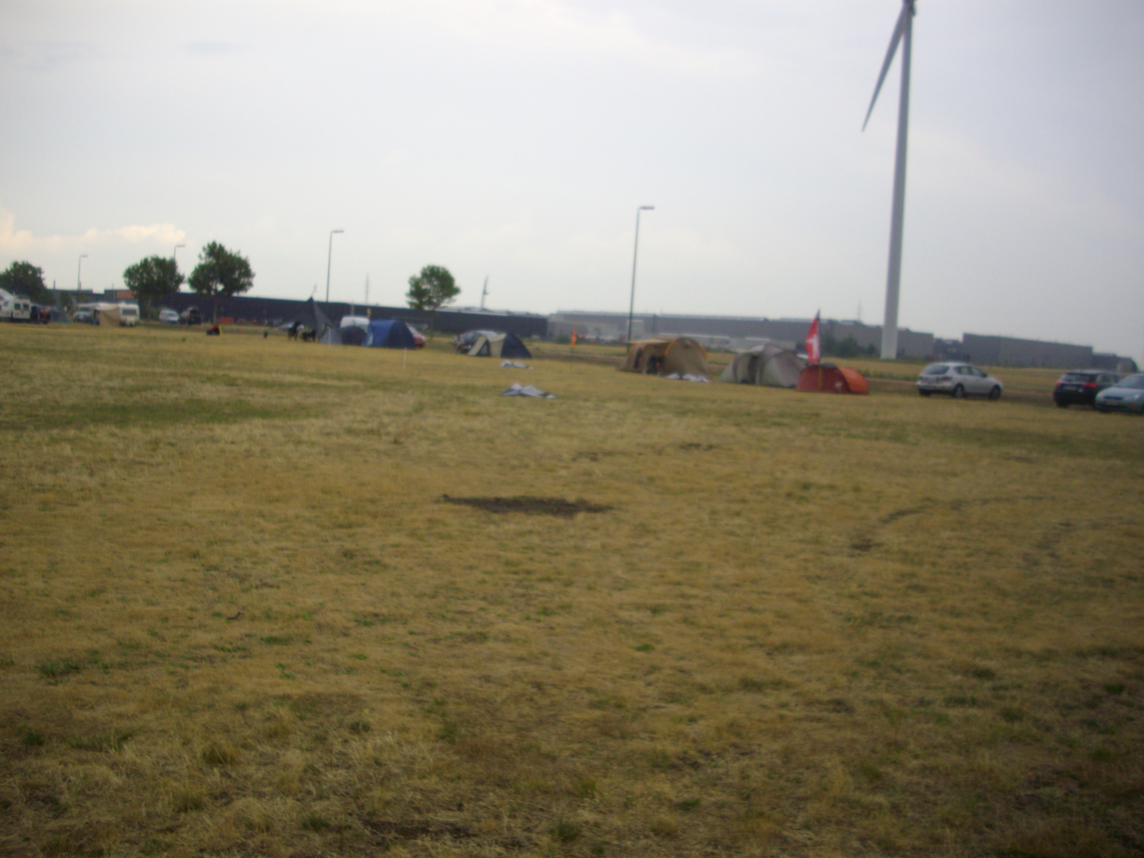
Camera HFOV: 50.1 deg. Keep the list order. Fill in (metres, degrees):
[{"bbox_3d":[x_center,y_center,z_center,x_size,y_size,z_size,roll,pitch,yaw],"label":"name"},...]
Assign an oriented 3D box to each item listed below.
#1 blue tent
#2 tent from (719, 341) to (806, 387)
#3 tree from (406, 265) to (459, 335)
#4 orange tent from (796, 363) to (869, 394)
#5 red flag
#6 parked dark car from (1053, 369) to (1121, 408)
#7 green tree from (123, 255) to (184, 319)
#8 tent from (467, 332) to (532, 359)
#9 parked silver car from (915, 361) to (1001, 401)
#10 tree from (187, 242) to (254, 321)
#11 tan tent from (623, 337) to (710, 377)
[{"bbox_3d":[-13.320,-7.017,90.000,3.200,2.050,2.700,2,5,-18],"label":"blue tent"},{"bbox_3d":[8.707,-2.968,55.800,3.600,1.820,2.800,5,5,23],"label":"tent"},{"bbox_3d":[-17.103,-15.650,150.000,6.600,8.900,6.600,3,4,-6],"label":"tree"},{"bbox_3d":[10.695,-2.144,50.200,2.300,1.270,2.300,6,5,33],"label":"orange tent"},{"bbox_3d":[10.046,-3.802,51.000,0.650,2.150,0.120,5,5,14],"label":"red flag"},{"bbox_3d":[21.787,-1.646,51.000,1.800,1.470,4.350,7,6,43],"label":"parked dark car"},{"bbox_3d":[-60.266,-20.292,176.000,8.600,9.500,8.600,2,5,-19],"label":"green tree"},{"bbox_3d":[-4.825,-5.636,81.000,3.900,1.680,2.600,1,5,-32],"label":"tent"},{"bbox_3d":[16.914,-2.105,53.200,4.450,1.470,1.760,0,6,-41],"label":"parked silver car"},{"bbox_3d":[-49.468,-20.554,172.000,9.200,11.500,9.200,2,5,-16],"label":"tree"},{"bbox_3d":[4.562,-3.610,60.300,3.400,1.920,2.800,7,6,43],"label":"tan tent"}]

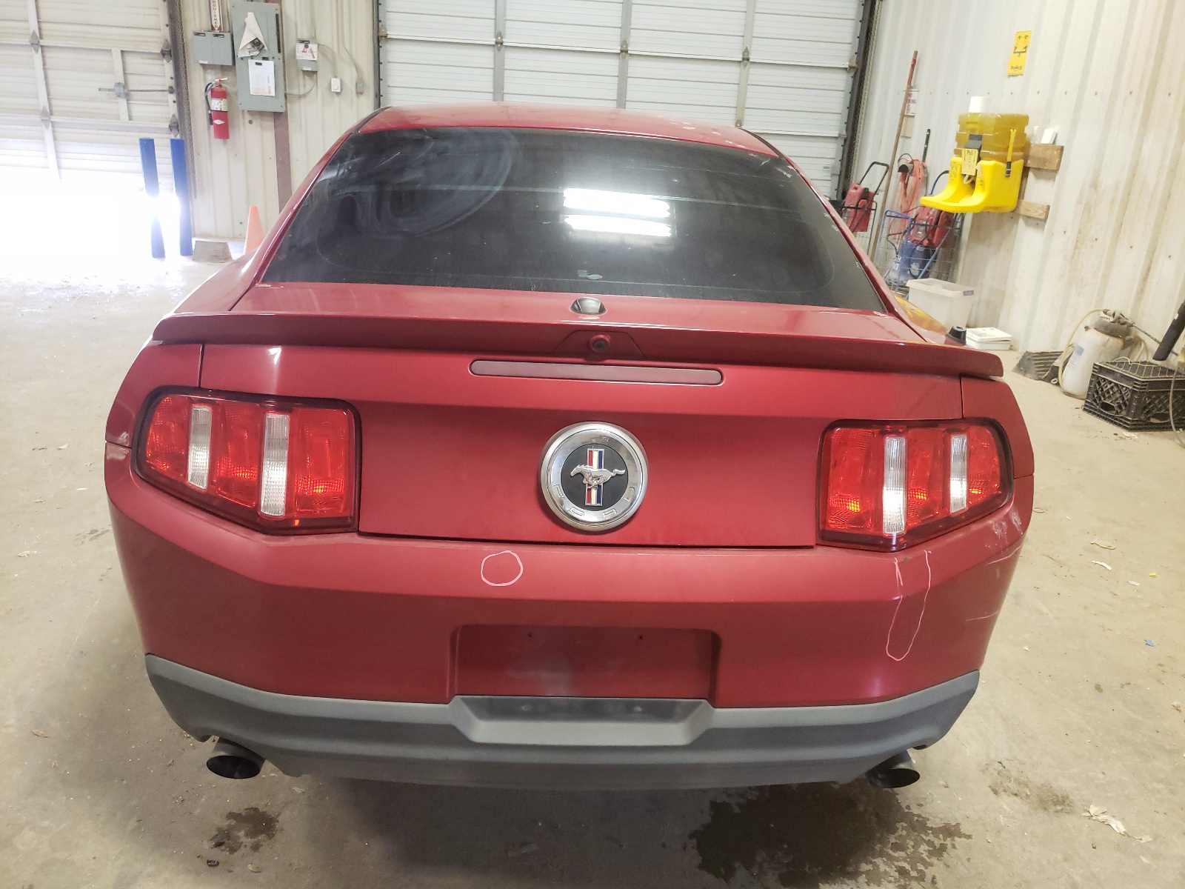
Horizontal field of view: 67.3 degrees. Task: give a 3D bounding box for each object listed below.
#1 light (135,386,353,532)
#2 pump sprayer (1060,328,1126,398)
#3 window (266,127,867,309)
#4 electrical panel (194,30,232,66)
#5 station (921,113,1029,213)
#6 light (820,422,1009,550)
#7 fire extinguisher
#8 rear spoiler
[{"bbox_3d":[-0.580,0.008,1.456,0.450,0.205,0.125,9,21,14],"label":"light"},{"bbox_3d":[2.954,-0.519,5.236,0.240,0.430,0.240,20,26,38],"label":"pump sprayer"},{"bbox_3d":[-0.029,-0.525,1.994,1.227,0.100,0.708,2,43,-4],"label":"window"},{"bbox_3d":[-3.248,-3.418,7.700,0.325,0.279,0.120,2,20,-4],"label":"electrical panel"},{"bbox_3d":[2.676,-1.981,6.252,0.440,0.620,0.500,2,20,-4],"label":"station"},{"bbox_3d":[0.577,0.050,1.533,0.450,0.205,0.125,-5,22,-22],"label":"light"},{"bbox_3d":[-3.311,-2.951,7.861,0.205,0.513,0.150,2,20,-4],"label":"fire extinguisher"},{"bbox_3d":[0.011,-0.170,1.444,1.500,0.130,0.310,2,20,-4],"label":"rear spoiler"}]

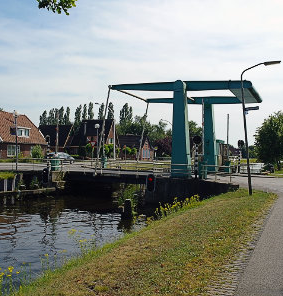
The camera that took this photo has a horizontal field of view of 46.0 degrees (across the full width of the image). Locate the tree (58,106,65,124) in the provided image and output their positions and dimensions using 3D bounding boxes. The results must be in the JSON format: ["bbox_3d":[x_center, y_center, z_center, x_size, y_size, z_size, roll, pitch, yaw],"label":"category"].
[{"bbox_3d":[-26.387,-4.783,110.000,2.700,18.000,2.700,0,-2,0],"label":"tree"}]

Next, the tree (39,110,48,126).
[{"bbox_3d":[-34.087,-4.348,116.000,2.800,17.500,2.800,0,-2,0],"label":"tree"}]

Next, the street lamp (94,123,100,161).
[{"bbox_3d":[-4.400,-0.300,33.000,0.450,4.100,0.450,0,-2,0],"label":"street lamp"}]

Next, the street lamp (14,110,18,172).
[{"bbox_3d":[-8.900,-0.500,23.500,0.350,4.300,0.350,-1,-2,25],"label":"street lamp"}]

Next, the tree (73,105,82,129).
[{"bbox_3d":[-20.200,-4.950,105.000,2.700,17.500,2.700,0,-2,0],"label":"tree"}]

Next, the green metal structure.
[{"bbox_3d":[3.800,-1.200,26.900,10.600,6.800,8.000,-1,-2,25],"label":"green metal structure"}]

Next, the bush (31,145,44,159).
[{"bbox_3d":[-16.840,0.696,54.000,2.000,2.450,2.000,0,-2,0],"label":"bush"}]

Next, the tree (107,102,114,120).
[{"bbox_3d":[-9.800,-5.250,105.000,2.300,18.100,2.300,0,-2,0],"label":"tree"}]

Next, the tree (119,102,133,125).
[{"bbox_3d":[-4.700,-5.250,105.000,4.300,18.100,4.000,0,-2,0],"label":"tree"}]

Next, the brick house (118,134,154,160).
[{"bbox_3d":[-2.900,-0.083,79.900,9.000,5.800,7.500,-1,-2,25],"label":"brick house"}]

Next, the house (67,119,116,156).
[{"bbox_3d":[-9.200,-1.400,65.000,8.600,7.900,8.200,0,-2,17],"label":"house"}]

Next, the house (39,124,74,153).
[{"bbox_3d":[-19.200,-0.885,71.900,11.000,7.200,6.800,-1,-2,25],"label":"house"}]

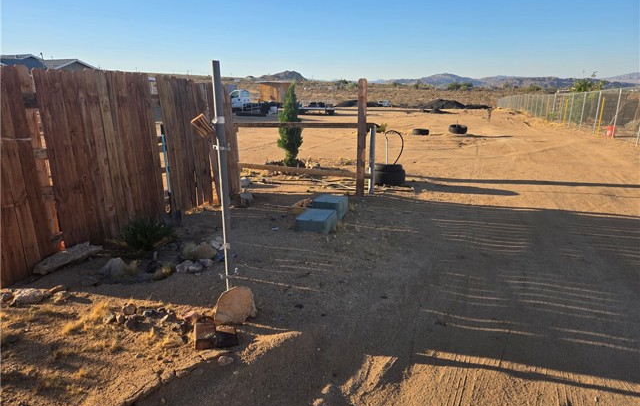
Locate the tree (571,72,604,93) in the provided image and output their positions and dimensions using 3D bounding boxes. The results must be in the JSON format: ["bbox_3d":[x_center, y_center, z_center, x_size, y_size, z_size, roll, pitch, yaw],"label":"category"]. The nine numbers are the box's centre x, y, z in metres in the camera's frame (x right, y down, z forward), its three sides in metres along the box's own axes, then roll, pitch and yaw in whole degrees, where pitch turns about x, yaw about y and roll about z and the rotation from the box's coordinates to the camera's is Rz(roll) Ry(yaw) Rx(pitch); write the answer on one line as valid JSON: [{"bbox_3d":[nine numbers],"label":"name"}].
[{"bbox_3d":[13.085,-5.008,20.803,1.500,2.500,1.500,7,17,26],"label":"tree"}]

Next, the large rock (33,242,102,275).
[{"bbox_3d":[-2.518,0.530,4.258,0.220,0.120,0.650,6,16,22],"label":"large rock"}]

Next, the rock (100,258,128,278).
[{"bbox_3d":[-1.943,0.607,4.030,0.250,0.170,0.210,0,15,0],"label":"rock"}]

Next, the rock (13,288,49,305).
[{"bbox_3d":[-2.365,0.747,3.472,0.270,0.100,0.170,-6,16,-19],"label":"rock"}]

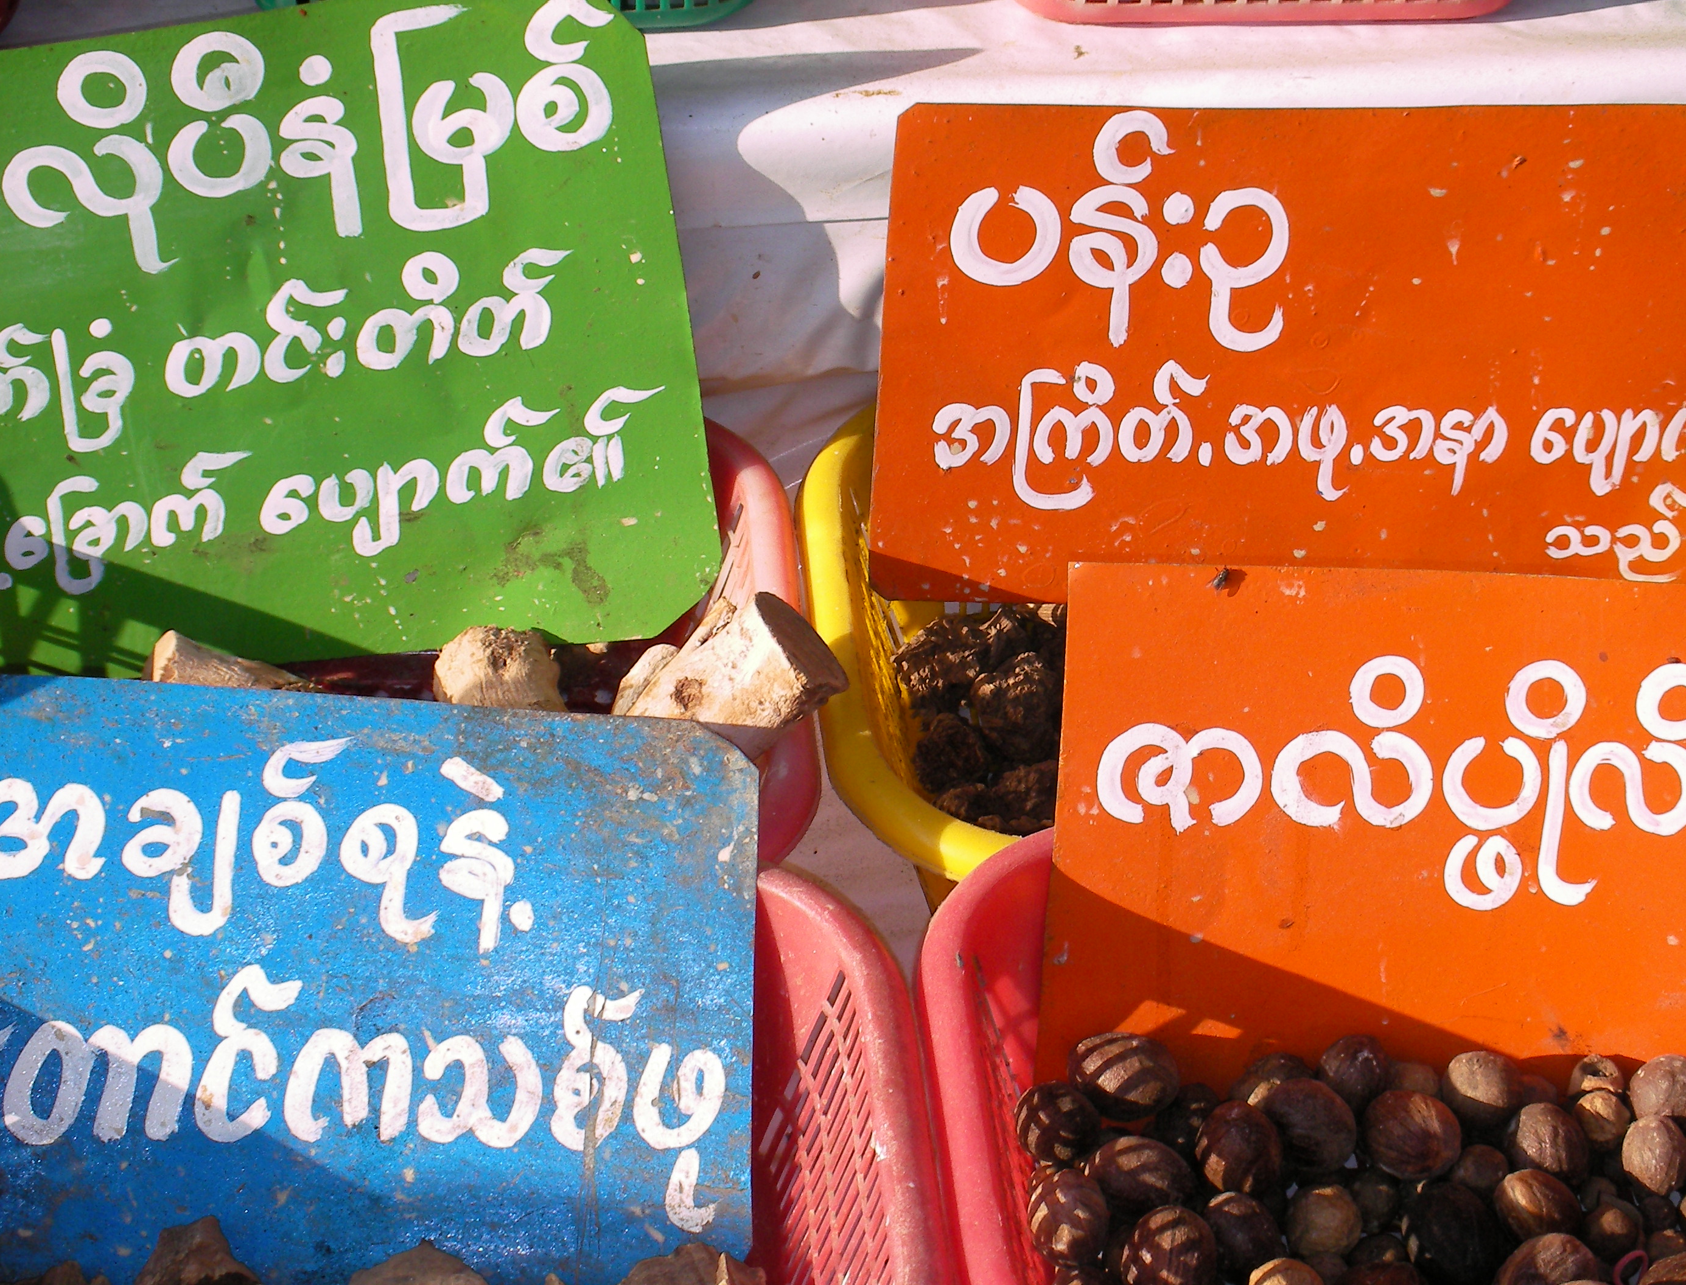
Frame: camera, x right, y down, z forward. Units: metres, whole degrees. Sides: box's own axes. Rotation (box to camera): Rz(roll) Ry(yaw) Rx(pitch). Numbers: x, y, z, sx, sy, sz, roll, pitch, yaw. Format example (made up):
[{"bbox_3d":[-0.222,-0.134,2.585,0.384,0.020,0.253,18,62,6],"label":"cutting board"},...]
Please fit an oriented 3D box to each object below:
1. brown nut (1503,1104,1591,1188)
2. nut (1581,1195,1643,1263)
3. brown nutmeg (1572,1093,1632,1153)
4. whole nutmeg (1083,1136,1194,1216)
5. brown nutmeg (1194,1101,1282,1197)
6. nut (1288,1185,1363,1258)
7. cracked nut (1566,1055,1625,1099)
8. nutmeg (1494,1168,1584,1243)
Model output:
[{"bbox_3d":[0.192,0.137,1.269,0.022,0.022,0.025,-21,50,-19],"label":"brown nut"},{"bbox_3d":[0.208,0.159,1.259,0.017,0.017,0.017,0,46,0],"label":"nut"},{"bbox_3d":[0.208,0.131,1.278,0.016,0.017,0.017,0,46,0],"label":"brown nutmeg"},{"bbox_3d":[0.079,0.142,1.241,0.030,0.021,0.022,10,42,-9],"label":"whole nutmeg"},{"bbox_3d":[0.107,0.136,1.248,0.023,0.024,0.026,6,43,-5],"label":"brown nutmeg"},{"bbox_3d":[0.130,0.156,1.257,0.020,0.020,0.021,0,46,0],"label":"nut"},{"bbox_3d":[0.209,0.122,1.291,0.016,0.016,0.016,0,46,0],"label":"cracked nut"},{"bbox_3d":[0.188,0.152,1.256,0.026,0.019,0.020,31,54,27],"label":"nutmeg"}]

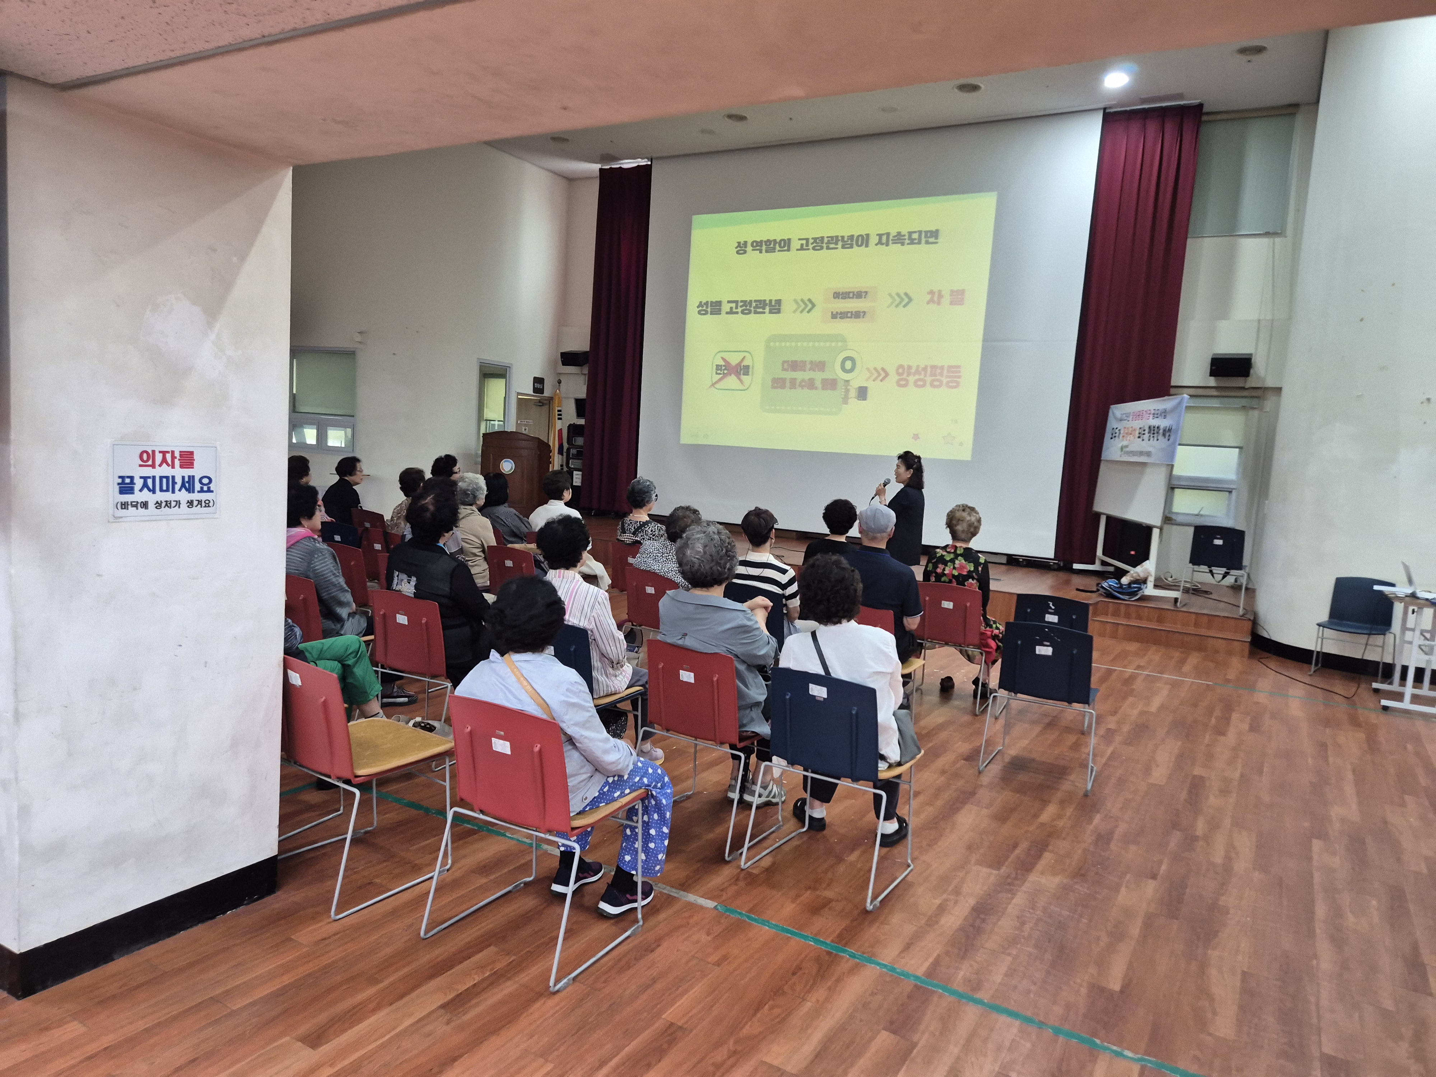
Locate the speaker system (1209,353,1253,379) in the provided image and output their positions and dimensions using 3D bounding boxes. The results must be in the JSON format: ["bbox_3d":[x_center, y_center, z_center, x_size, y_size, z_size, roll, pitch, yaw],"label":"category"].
[{"bbox_3d":[5.620,-1.885,10.447,0.446,0.225,0.255,7,21,33],"label":"speaker system"}]

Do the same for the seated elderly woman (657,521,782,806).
[{"bbox_3d":[0.091,0.550,3.975,0.529,1.259,0.696,7,7,32],"label":"seated elderly woman"}]

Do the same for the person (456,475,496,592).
[{"bbox_3d":[-1.744,0.147,7.104,0.500,1.290,0.720,8,7,34],"label":"person"}]

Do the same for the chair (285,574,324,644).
[{"bbox_3d":[-2.068,0.556,5.013,0.518,0.781,0.528,7,7,28],"label":"chair"}]

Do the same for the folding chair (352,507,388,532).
[{"bbox_3d":[-2.998,0.131,8.655,0.518,0.781,0.528,7,7,29],"label":"folding chair"}]

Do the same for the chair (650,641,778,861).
[{"bbox_3d":[-0.019,0.817,4.022,0.515,0.800,0.510,7,7,33],"label":"chair"}]

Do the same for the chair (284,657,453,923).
[{"bbox_3d":[-1.290,0.797,3.415,0.515,0.800,0.510,8,7,36],"label":"chair"}]

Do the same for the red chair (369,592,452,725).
[{"bbox_3d":[-1.373,0.635,4.669,0.518,0.781,0.528,7,6,27],"label":"red chair"}]

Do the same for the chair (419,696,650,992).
[{"bbox_3d":[-0.538,0.850,2.961,0.497,0.784,0.490,7,7,28],"label":"chair"}]

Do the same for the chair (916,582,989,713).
[{"bbox_3d":[1.525,0.665,6.211,0.518,0.781,0.528,7,6,27],"label":"chair"}]

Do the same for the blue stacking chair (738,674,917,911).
[{"bbox_3d":[0.476,0.882,3.690,0.515,0.800,0.510,7,7,32],"label":"blue stacking chair"}]

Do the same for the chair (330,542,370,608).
[{"bbox_3d":[-2.288,0.416,6.138,0.497,0.784,0.490,7,6,26],"label":"chair"}]

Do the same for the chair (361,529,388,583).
[{"bbox_3d":[-2.354,0.320,7.046,0.497,0.784,0.490,6,6,25],"label":"chair"}]

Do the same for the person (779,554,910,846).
[{"bbox_3d":[0.548,0.644,3.673,0.519,1.191,0.686,7,7,32],"label":"person"}]

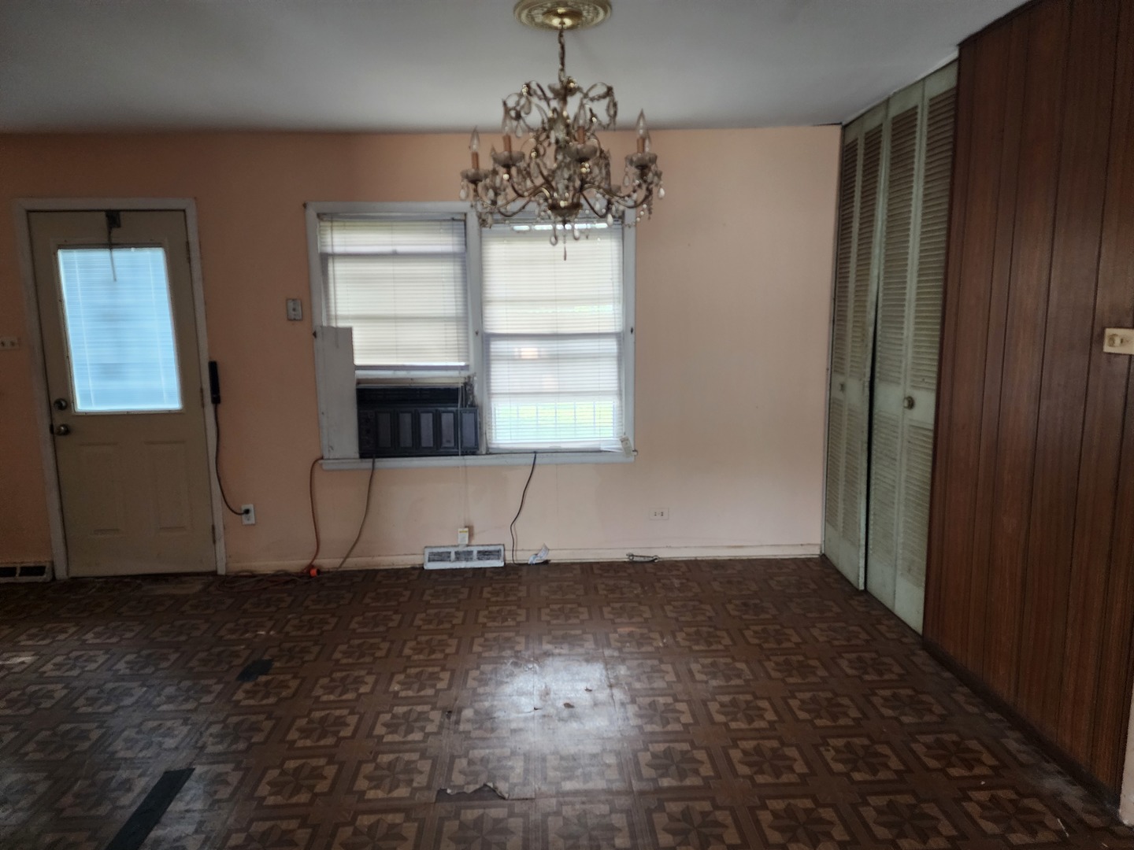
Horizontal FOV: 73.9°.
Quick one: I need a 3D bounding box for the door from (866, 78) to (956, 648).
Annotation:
[{"bbox_3d":[1.581,-0.299,3.470,0.038,2.429,0.585,-1,8,-3],"label":"door"}]

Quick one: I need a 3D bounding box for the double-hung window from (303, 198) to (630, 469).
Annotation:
[{"bbox_3d":[-0.509,-0.502,4.260,1.781,1.434,0.110,-1,8,-3],"label":"double-hung window"}]

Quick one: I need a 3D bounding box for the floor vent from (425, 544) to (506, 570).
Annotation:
[{"bbox_3d":[-0.596,0.768,4.390,0.463,0.130,0.055,-1,8,-3],"label":"floor vent"}]

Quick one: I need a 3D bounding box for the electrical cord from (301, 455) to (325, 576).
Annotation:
[{"bbox_3d":[-1.441,0.514,4.291,0.151,0.686,0.090,-1,8,-3],"label":"electrical cord"}]

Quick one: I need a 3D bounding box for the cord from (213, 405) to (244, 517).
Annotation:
[{"bbox_3d":[-1.920,0.201,4.253,0.123,0.633,0.050,-1,8,-3],"label":"cord"}]

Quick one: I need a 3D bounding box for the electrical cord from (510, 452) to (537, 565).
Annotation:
[{"bbox_3d":[-0.249,0.494,4.353,0.163,0.672,0.065,-1,8,-3],"label":"electrical cord"}]

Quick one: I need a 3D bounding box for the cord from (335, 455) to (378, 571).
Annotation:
[{"bbox_3d":[-1.203,0.512,4.308,0.255,0.678,0.075,-1,8,-3],"label":"cord"}]

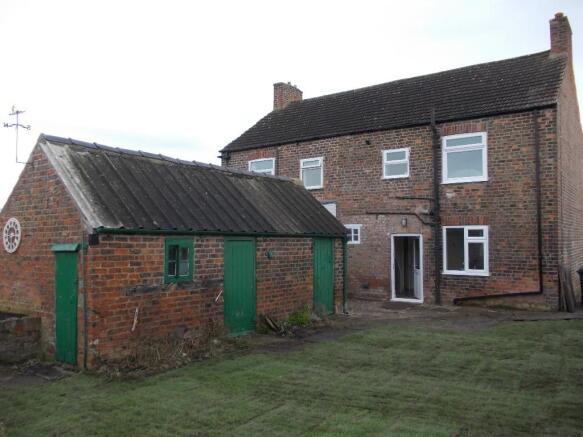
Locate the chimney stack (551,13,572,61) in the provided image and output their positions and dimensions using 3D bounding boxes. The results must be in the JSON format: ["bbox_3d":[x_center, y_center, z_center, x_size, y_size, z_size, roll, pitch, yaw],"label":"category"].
[{"bbox_3d":[8.876,-5.820,15.528,0.490,1.650,1.400,-2,-3,34],"label":"chimney stack"}]

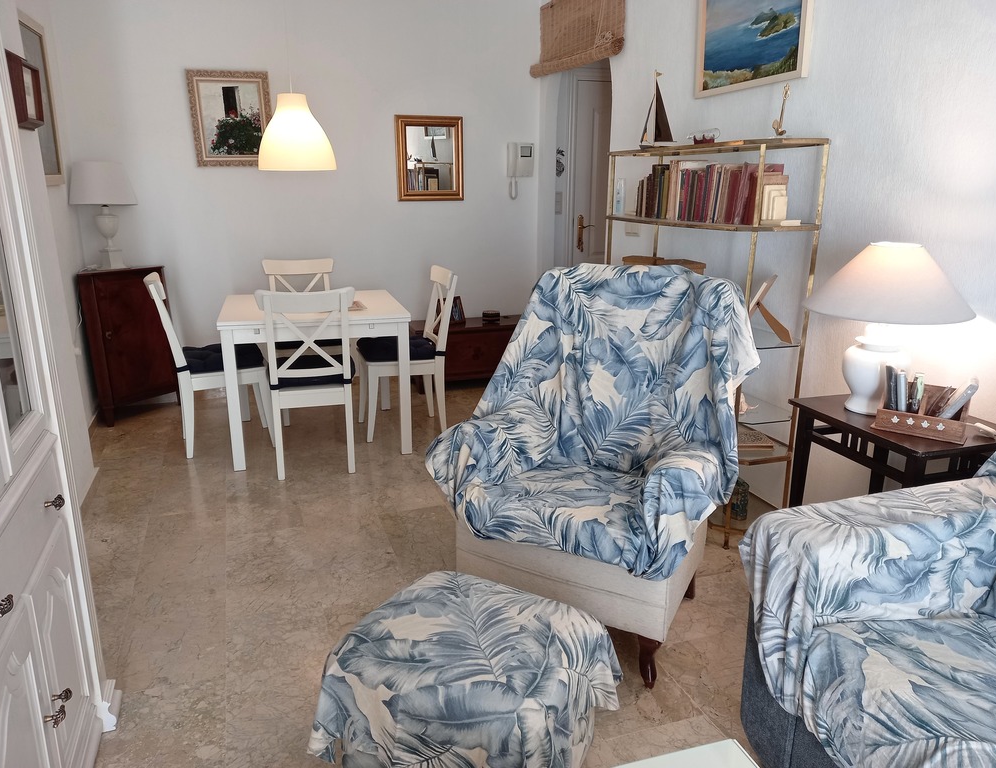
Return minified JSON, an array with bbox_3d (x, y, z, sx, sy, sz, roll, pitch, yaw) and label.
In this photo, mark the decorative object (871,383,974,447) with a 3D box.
[{"bbox_3d":[1.260,0.081,2.192,0.238,0.125,0.125,12,19,38],"label":"decorative object"}]

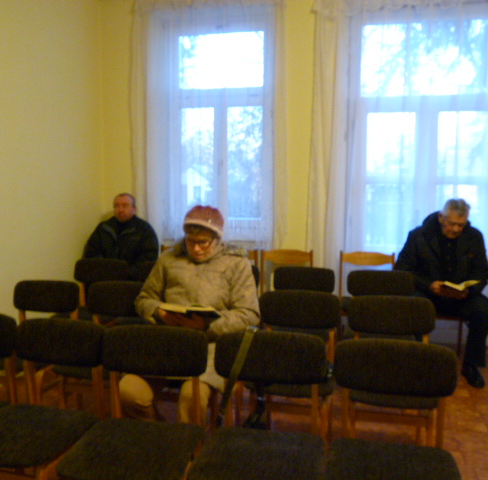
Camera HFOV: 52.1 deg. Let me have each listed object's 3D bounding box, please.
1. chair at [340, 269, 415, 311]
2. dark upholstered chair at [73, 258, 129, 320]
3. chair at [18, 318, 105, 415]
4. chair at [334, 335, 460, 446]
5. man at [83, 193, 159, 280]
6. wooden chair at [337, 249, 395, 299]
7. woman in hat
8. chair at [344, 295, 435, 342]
[{"bbox_3d":[0.855,0.614,3.128,0.451,0.795,0.514,1,6,14],"label":"chair"},{"bbox_3d":[-1.148,0.583,3.737,0.460,0.831,0.500,1,6,10],"label":"dark upholstered chair"},{"bbox_3d":[-0.818,0.740,1.899,0.451,0.795,0.514,1,6,14],"label":"chair"},{"bbox_3d":[0.502,0.790,1.646,0.460,0.831,0.500,1,6,12],"label":"chair"},{"bbox_3d":[-1.149,0.265,4.362,0.630,1.344,0.800,1,6,11],"label":"man"},{"bbox_3d":[0.967,0.523,3.981,0.451,0.805,0.485,1,6,14],"label":"wooden chair"},{"bbox_3d":[-0.260,0.456,2.442,0.630,1.251,0.640,1,6,15],"label":"woman in hat"},{"bbox_3d":[0.689,0.694,2.339,0.451,0.795,0.514,1,6,13],"label":"chair"}]

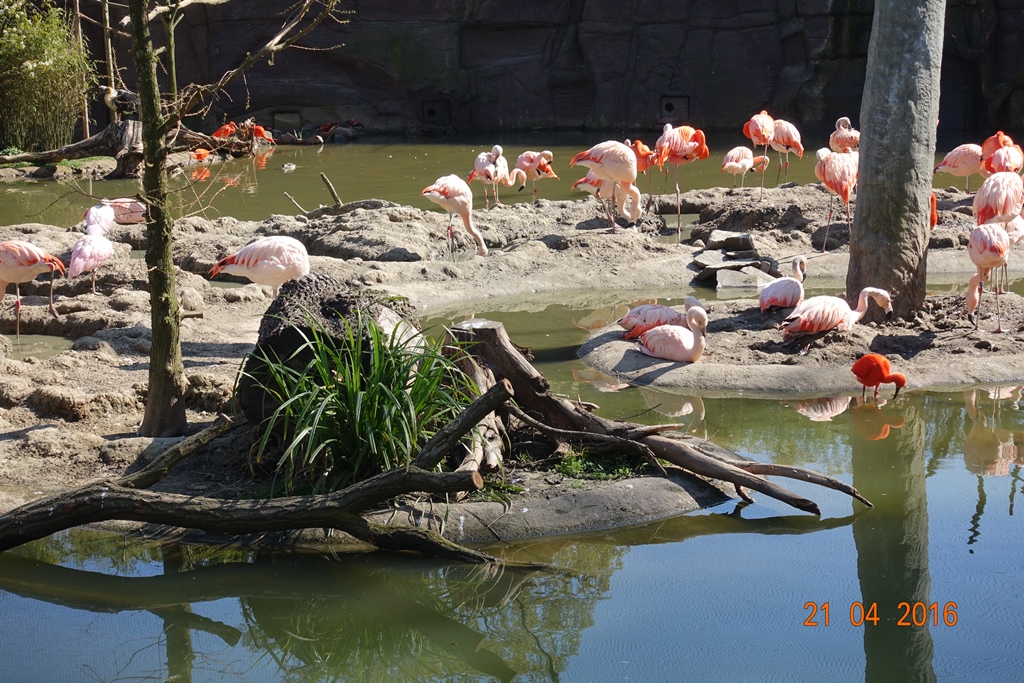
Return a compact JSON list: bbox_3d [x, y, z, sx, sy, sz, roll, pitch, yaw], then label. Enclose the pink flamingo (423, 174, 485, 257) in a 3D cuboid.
[{"bbox_3d":[-0.552,-1.180,18.800,0.600,0.790,0.280,2,11,15],"label":"pink flamingo"}]

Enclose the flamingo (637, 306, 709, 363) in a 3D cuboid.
[{"bbox_3d":[1.022,-0.044,12.600,0.450,0.330,0.270,5,12,29],"label":"flamingo"}]

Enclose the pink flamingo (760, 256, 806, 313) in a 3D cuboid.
[{"bbox_3d":[1.861,-0.399,13.700,0.280,0.370,0.420,6,12,33],"label":"pink flamingo"}]

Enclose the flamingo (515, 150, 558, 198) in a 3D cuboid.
[{"bbox_3d":[0.291,-1.829,23.200,0.560,0.760,0.300,-6,12,-25],"label":"flamingo"}]

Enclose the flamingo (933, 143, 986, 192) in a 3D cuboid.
[{"bbox_3d":[4.908,-1.746,21.600,0.680,0.780,0.300,-2,11,-5],"label":"flamingo"}]

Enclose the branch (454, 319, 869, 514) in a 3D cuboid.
[{"bbox_3d":[0.697,0.333,9.600,1.950,0.780,0.800,2,11,15],"label":"branch"}]

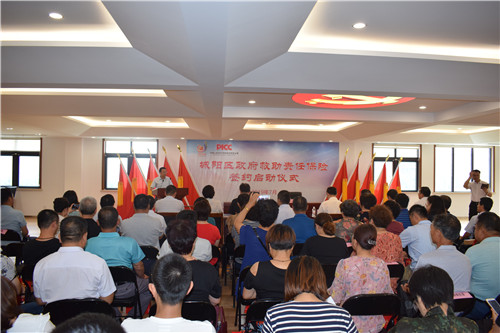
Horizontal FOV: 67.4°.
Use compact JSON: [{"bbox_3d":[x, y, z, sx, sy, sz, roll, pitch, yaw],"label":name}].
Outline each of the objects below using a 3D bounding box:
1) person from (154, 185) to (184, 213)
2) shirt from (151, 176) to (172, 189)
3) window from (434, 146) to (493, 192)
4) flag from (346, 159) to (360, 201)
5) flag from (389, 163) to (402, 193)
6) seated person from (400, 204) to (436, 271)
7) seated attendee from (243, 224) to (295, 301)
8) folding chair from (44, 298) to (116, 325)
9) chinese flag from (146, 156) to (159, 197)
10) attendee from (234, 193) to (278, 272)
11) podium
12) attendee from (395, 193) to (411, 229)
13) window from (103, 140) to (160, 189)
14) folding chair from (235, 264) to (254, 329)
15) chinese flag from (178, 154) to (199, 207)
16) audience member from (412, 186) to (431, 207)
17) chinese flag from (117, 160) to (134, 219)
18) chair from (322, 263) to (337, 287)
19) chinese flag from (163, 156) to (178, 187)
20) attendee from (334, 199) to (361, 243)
[{"bbox_3d":[-1.330,0.999,6.369,0.520,1.320,0.800,1,-1,-5],"label":"person"},{"bbox_3d":[-2.089,0.534,8.950,0.520,0.600,0.320,1,-1,-25],"label":"shirt"},{"bbox_3d":[7.894,0.111,13.862,2.220,1.740,0.150,1,-1,-4],"label":"window"},{"bbox_3d":[2.627,0.601,9.800,0.520,1.550,0.280,1,-1,-5],"label":"flag"},{"bbox_3d":[3.725,0.680,9.800,0.520,1.500,0.280,1,-1,-5],"label":"flag"},{"bbox_3d":[1.700,1.036,3.930,0.520,1.260,0.780,1,-1,-15],"label":"seated person"},{"bbox_3d":[0.180,0.996,2.689,0.500,1.250,0.800,1,-1,-5],"label":"seated attendee"},{"bbox_3d":[-1.066,1.229,2.530,0.460,0.790,0.480,1,-1,-1],"label":"folding chair"},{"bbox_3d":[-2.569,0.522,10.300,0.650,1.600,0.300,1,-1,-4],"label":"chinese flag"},{"bbox_3d":[0.065,0.942,3.499,0.500,1.380,0.800,1,-1,-5],"label":"attendee"},{"bbox_3d":[-1.811,1.113,8.650,0.750,1.180,0.500,1,-1,-27],"label":"podium"},{"bbox_3d":[2.075,1.047,5.300,0.500,1.300,0.800,1,-1,-10],"label":"attendee"},{"bbox_3d":[-4.048,-0.052,12.750,1.860,1.740,0.150,1,-1,-5],"label":"window"},{"bbox_3d":[0.105,1.255,3.640,0.450,0.780,0.480,1,-1,-5],"label":"folding chair"},{"bbox_3d":[-1.840,0.411,11.400,0.660,1.680,0.250,1,-1,-5],"label":"chinese flag"},{"bbox_3d":[2.921,1.048,6.797,0.520,1.320,0.800,1,-1,-27],"label":"audience member"},{"bbox_3d":[-3.228,0.627,9.800,0.500,1.600,0.280,1,-1,-5],"label":"chinese flag"},{"bbox_3d":[0.655,1.261,3.450,0.450,0.790,0.470,1,-1,-4],"label":"chair"},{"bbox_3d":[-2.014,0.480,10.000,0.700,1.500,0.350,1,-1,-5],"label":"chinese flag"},{"bbox_3d":[1.240,1.047,4.850,0.480,1.250,0.750,1,-1,-8],"label":"attendee"}]

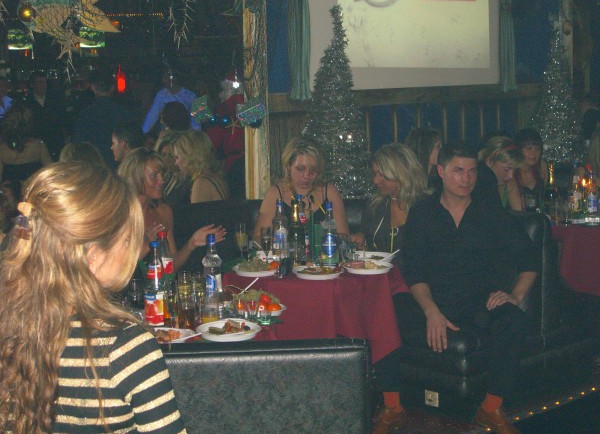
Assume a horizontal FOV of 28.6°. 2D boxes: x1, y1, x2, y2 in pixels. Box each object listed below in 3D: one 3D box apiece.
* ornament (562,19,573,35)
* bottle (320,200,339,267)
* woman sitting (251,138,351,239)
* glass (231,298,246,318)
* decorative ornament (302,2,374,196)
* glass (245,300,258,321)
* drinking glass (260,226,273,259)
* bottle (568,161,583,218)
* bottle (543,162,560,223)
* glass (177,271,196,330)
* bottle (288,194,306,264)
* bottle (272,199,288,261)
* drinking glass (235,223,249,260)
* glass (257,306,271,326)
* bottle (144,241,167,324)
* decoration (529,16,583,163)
[{"bbox_3d":[2.044,-1.447,9.000,0.074,0.112,0.074,-1,9,0],"label":"ornament"},{"bbox_3d":[0.135,0.073,5.316,0.081,0.290,0.081,-1,9,0],"label":"bottle"},{"bbox_3d":[0.003,0.243,5.883,0.470,1.250,0.650,-1,9,-2],"label":"woman sitting"},{"bbox_3d":[-0.224,0.332,4.319,0.052,0.075,0.052,0,9,0],"label":"glass"},{"bbox_3d":[0.213,-0.663,6.700,0.398,1.071,0.398,-1,9,0],"label":"decorative ornament"},{"bbox_3d":[-0.178,0.345,4.337,0.048,0.066,0.048,-1,9,0],"label":"glass"},{"bbox_3d":[-0.155,0.122,5.478,0.055,0.155,0.055,-1,9,0],"label":"drinking glass"},{"bbox_3d":[1.550,-0.150,6.612,0.077,0.320,0.077,0,9,0],"label":"bottle"},{"bbox_3d":[1.378,-0.123,6.439,0.083,0.320,0.083,0,9,0],"label":"bottle"},{"bbox_3d":[-0.390,0.285,4.013,0.061,0.195,0.061,-1,8,0],"label":"glass"},{"bbox_3d":[-0.012,0.058,5.334,0.083,0.310,0.083,0,9,0],"label":"bottle"},{"bbox_3d":[-0.091,0.060,5.437,0.069,0.282,0.069,-1,9,0],"label":"bottle"},{"bbox_3d":[-0.272,0.113,5.450,0.060,0.170,0.060,0,9,0],"label":"drinking glass"},{"bbox_3d":[-0.131,0.358,4.262,0.049,0.062,0.049,-1,9,0],"label":"glass"},{"bbox_3d":[-0.525,0.240,4.264,0.072,0.303,0.072,-1,9,0],"label":"bottle"},{"bbox_3d":[1.980,-0.984,9.100,0.430,1.150,0.430,0,9,0],"label":"decoration"}]

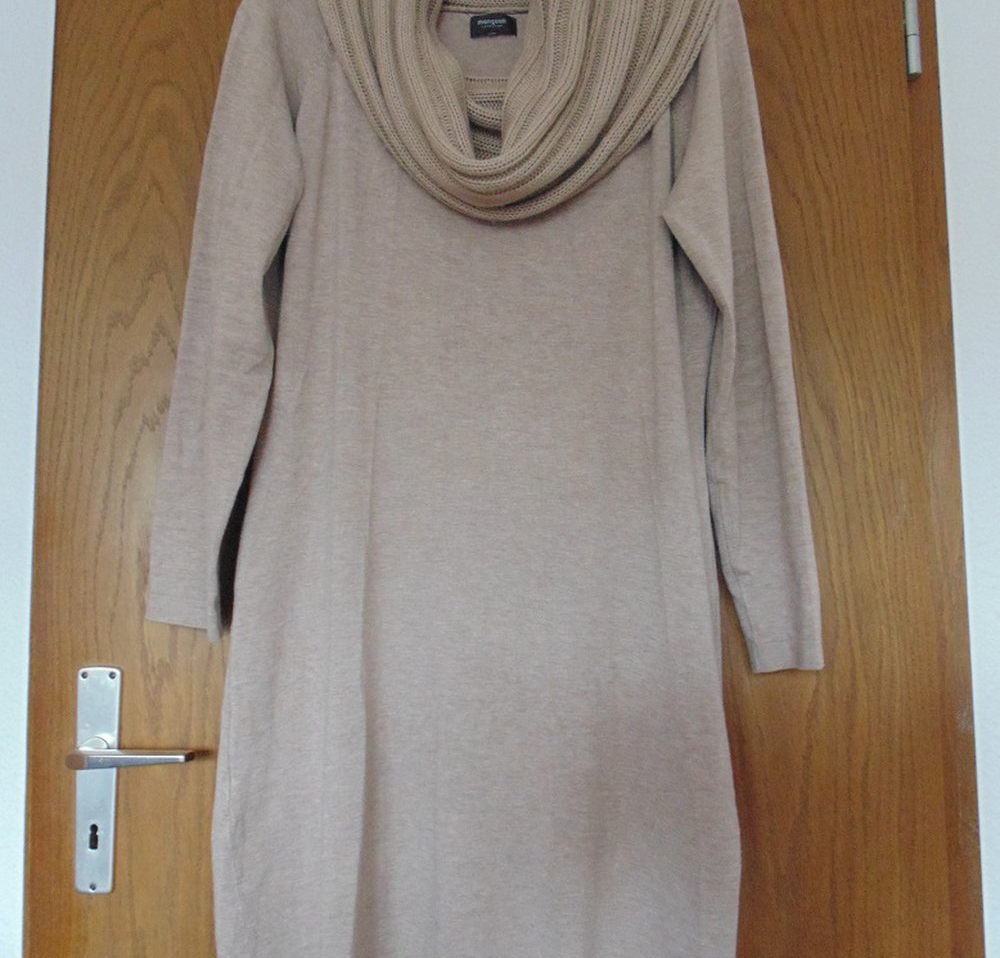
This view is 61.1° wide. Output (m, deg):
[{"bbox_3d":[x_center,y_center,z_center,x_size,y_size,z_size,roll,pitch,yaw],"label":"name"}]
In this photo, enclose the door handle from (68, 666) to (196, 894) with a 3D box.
[{"bbox_3d":[-0.337,0.280,0.769,0.126,0.209,0.058,-1,-5,2],"label":"door handle"}]

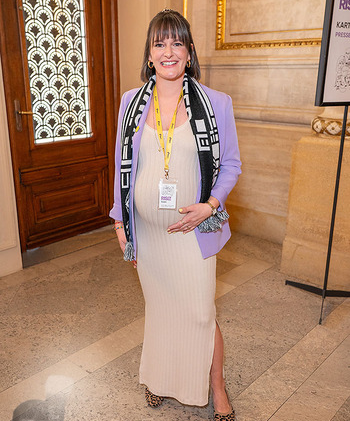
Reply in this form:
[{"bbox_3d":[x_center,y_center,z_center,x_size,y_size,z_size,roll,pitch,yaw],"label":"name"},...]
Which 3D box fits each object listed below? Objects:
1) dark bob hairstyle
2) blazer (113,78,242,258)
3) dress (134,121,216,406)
[{"bbox_3d":[-0.014,-0.597,1.594,0.220,0.250,0.240,2,18,6],"label":"dark bob hairstyle"},{"bbox_3d":[0.006,-0.156,1.719,0.520,0.650,0.320,7,19,19],"label":"blazer"},{"bbox_3d":[-0.001,0.204,1.824,0.370,1.240,0.340,7,19,20],"label":"dress"}]

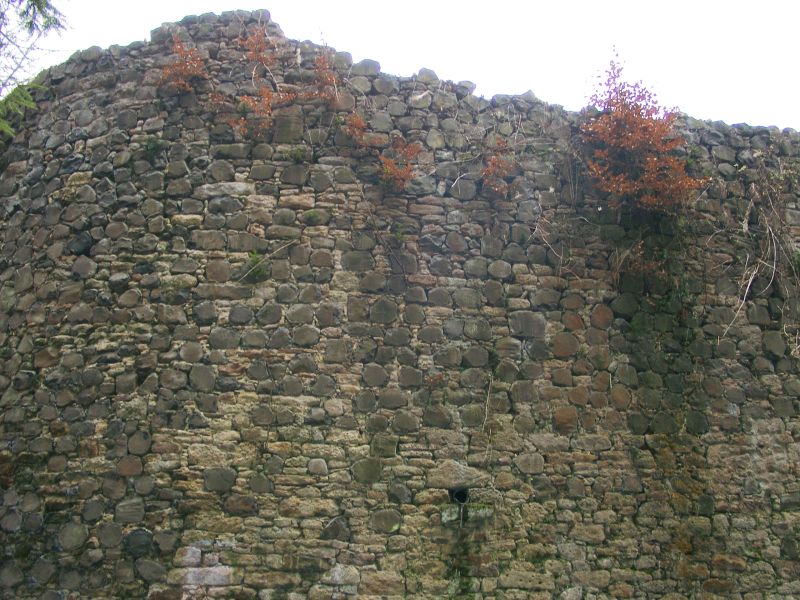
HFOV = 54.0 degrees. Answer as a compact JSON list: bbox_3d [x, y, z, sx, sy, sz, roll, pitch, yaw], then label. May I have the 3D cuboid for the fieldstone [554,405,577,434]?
[{"bbox_3d":[1.586,1.155,7.530,0.244,0.260,0.200,2,-16,-6],"label":"fieldstone"}]

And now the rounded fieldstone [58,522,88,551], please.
[{"bbox_3d":[-3.135,2.271,7.545,0.305,0.259,0.214,-4,-16,15],"label":"rounded fieldstone"}]

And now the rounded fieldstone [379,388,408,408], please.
[{"bbox_3d":[-0.068,1.035,8.257,0.302,0.198,0.212,0,-12,-2],"label":"rounded fieldstone"}]

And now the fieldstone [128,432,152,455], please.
[{"bbox_3d":[-2.519,1.383,7.628,0.238,0.225,0.180,-3,-16,12],"label":"fieldstone"}]

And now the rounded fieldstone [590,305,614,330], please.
[{"bbox_3d":[2.262,0.184,8.776,0.274,0.256,0.225,3,-12,-14],"label":"rounded fieldstone"}]

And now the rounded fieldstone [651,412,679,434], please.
[{"bbox_3d":[2.442,1.140,7.254,0.257,0.202,0.184,0,-14,0],"label":"rounded fieldstone"}]

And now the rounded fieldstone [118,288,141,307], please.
[{"bbox_3d":[-2.729,-0.025,7.928,0.221,0.181,0.161,-5,-15,18],"label":"rounded fieldstone"}]

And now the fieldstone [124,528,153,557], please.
[{"bbox_3d":[-2.712,2.535,8.182,0.320,0.299,0.263,-2,-12,11],"label":"fieldstone"}]

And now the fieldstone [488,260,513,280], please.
[{"bbox_3d":[1.104,-0.324,8.635,0.259,0.210,0.199,2,-12,-8],"label":"fieldstone"}]

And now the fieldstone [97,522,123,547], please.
[{"bbox_3d":[-3.052,2.463,8.255,0.284,0.240,0.223,-3,-12,13],"label":"fieldstone"}]

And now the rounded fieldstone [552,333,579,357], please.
[{"bbox_3d":[1.628,0.448,7.732,0.251,0.252,0.199,2,-16,-6],"label":"rounded fieldstone"}]

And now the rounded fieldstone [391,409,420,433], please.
[{"bbox_3d":[0.051,1.122,7.257,0.239,0.202,0.176,0,-14,0],"label":"rounded fieldstone"}]

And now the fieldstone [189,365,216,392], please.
[{"bbox_3d":[-1.865,0.741,7.420,0.263,0.263,0.210,-2,-14,7],"label":"fieldstone"}]

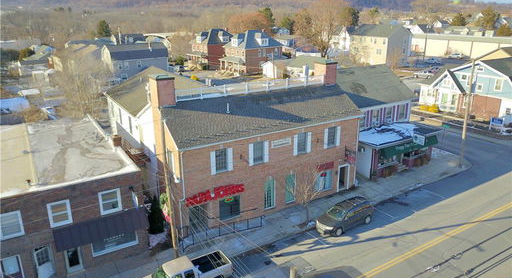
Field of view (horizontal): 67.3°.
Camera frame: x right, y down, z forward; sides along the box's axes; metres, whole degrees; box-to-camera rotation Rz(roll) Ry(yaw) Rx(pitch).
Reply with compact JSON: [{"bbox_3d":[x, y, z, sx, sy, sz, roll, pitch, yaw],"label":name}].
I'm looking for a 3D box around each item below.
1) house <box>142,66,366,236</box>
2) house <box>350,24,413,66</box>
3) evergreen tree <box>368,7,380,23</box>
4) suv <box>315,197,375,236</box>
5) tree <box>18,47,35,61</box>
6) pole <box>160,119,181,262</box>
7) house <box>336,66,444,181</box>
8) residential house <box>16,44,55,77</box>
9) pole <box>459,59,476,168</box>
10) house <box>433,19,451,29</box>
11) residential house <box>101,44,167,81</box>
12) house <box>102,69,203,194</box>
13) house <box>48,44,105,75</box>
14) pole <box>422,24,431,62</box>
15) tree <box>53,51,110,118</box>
[{"bbox_3d":[-0.373,-0.720,32.803,16.900,10.850,9.800,-11,21,-29],"label":"house"},{"bbox_3d":[39.883,-30.654,124.433,11.100,11.400,16.300,-11,20,-30],"label":"house"},{"bbox_3d":[64.900,-65.722,210.639,7.400,13.600,7.400,-11,21,-29],"label":"evergreen tree"},{"bbox_3d":[6.575,5.487,27.859,4.680,1.710,1.900,-11,21,-30],"label":"suv"},{"bbox_3d":[-75.562,-27.492,126.628,6.000,6.400,6.000,-11,21,-29],"label":"tree"},{"bbox_3d":[-5.127,3.220,23.256,0.340,9.300,0.340,-11,21,-29],"label":"pole"},{"bbox_3d":[11.303,-2.698,39.775,10.200,8.700,11.800,-11,20,-30],"label":"house"},{"bbox_3d":[-54.664,-19.549,95.780,9.500,6.300,8.500,-11,21,-30],"label":"residential house"},{"bbox_3d":[19.256,-2.099,35.027,0.320,10.040,0.320,-13,20,-30],"label":"pole"},{"bbox_3d":[138.510,-85.122,287.175,11.000,8.500,8.500,-11,21,-30],"label":"house"},{"bbox_3d":[-32.837,-21.381,104.780,14.600,8.400,9.500,-11,20,-30],"label":"residential house"},{"bbox_3d":[-8.561,-2.304,40.581,11.100,9.250,13.000,-11,21,-29],"label":"house"},{"bbox_3d":[-49.021,-22.298,105.918,11.000,8.000,13.000,-11,21,-29],"label":"house"},{"bbox_3d":[49.744,-27.953,112.340,1.200,11.400,0.600,-11,21,-30],"label":"pole"},{"bbox_3d":[-24.177,-7.551,53.287,7.900,9.600,7.900,-11,21,-30],"label":"tree"}]

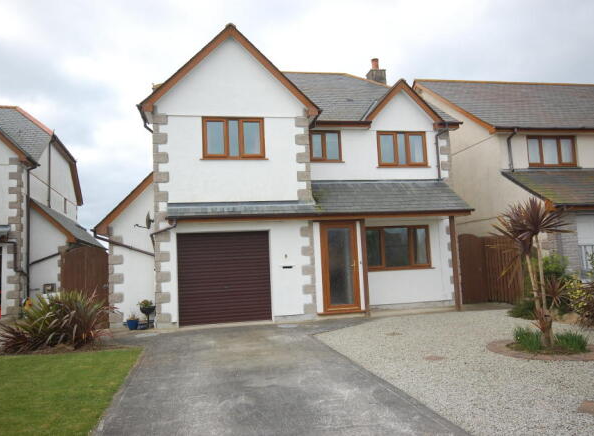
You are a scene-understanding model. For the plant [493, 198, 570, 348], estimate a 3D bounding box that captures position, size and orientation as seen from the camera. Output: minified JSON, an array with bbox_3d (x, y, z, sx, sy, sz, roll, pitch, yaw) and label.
[{"bbox_3d":[3.426,0.816,6.720,1.130,2.120,1.130,-6,-7,27],"label":"plant"}]

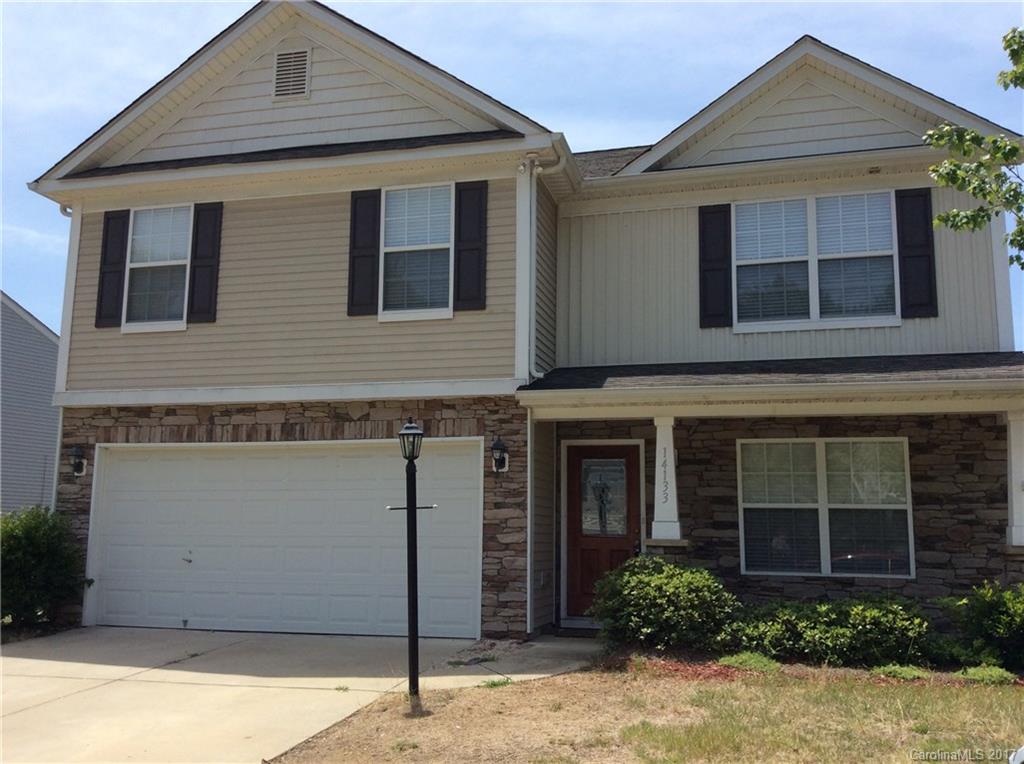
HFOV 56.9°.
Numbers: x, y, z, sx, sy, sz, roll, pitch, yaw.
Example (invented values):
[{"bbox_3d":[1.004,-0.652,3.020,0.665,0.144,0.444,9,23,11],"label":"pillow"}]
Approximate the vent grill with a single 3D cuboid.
[{"bbox_3d":[-2.725,-3.800,11.677,0.510,0.670,0.060,-2,-9,13],"label":"vent grill"}]

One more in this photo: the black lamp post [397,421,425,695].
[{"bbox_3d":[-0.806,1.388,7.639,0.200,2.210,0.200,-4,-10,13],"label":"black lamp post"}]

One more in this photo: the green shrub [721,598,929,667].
[{"bbox_3d":[2.862,2.282,8.746,1.780,0.580,0.950,-2,-9,13],"label":"green shrub"}]

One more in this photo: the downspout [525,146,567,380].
[{"bbox_3d":[0.415,-1.326,10.642,0.380,2.620,0.090,-2,-9,13],"label":"downspout"}]

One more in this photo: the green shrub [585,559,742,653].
[{"bbox_3d":[1.428,2.134,9.047,1.380,0.920,1.200,-2,-9,13],"label":"green shrub"}]

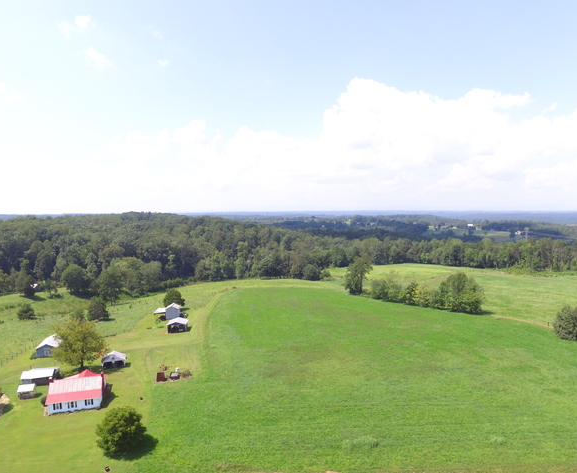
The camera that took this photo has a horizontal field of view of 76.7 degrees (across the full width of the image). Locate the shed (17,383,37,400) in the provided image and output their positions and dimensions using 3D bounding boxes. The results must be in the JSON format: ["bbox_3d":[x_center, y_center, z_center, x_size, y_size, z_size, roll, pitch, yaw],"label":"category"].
[{"bbox_3d":[-72.753,43.203,101.553,3.760,2.780,2.730,-1,4,-17],"label":"shed"}]

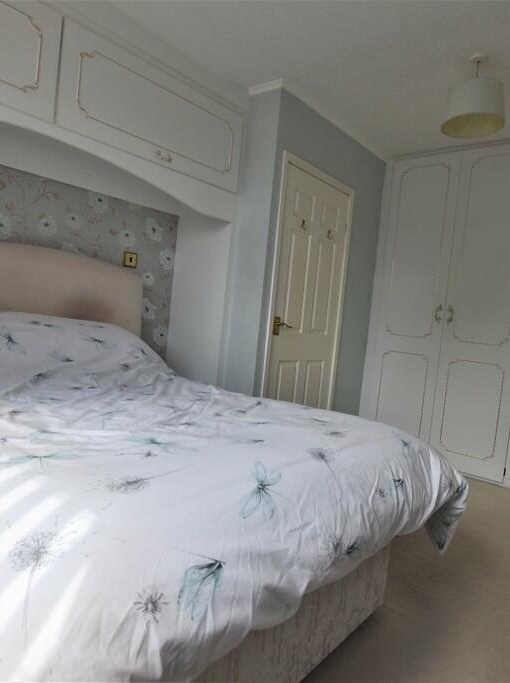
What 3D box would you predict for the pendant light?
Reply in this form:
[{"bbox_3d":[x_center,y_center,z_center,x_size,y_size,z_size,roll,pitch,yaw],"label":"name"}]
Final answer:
[{"bbox_3d":[1.156,-1.302,2.232,0.300,0.357,0.300,8,4,43],"label":"pendant light"}]

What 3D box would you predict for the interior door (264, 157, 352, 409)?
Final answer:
[{"bbox_3d":[0.380,-0.158,3.060,0.060,2.060,0.855,8,4,43],"label":"interior door"}]

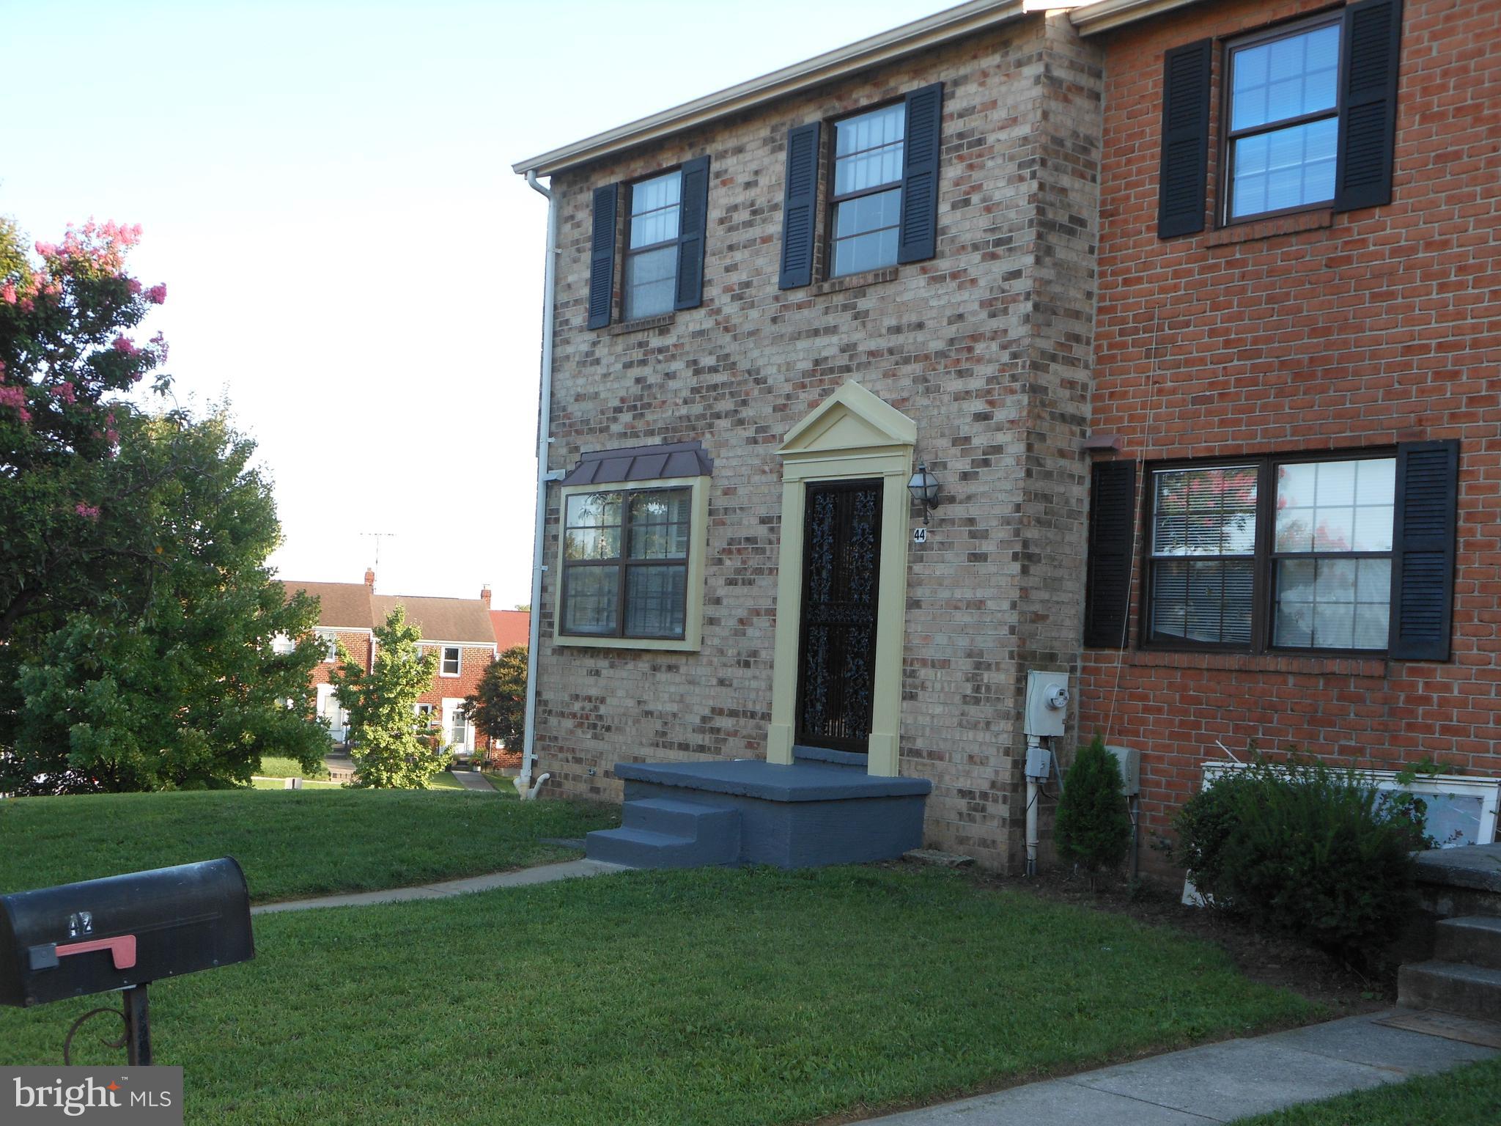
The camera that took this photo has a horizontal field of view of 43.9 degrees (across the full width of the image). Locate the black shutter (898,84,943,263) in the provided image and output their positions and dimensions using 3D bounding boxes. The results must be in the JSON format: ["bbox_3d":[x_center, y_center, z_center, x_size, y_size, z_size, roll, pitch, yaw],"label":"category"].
[{"bbox_3d":[1.232,-2.817,13.524,0.035,1.277,0.357,4,-3,-36],"label":"black shutter"}]

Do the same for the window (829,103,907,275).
[{"bbox_3d":[0.916,-2.836,14.255,0.100,1.290,1.020,5,-4,-37],"label":"window"}]

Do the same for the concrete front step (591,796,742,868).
[{"bbox_3d":[-0.601,1.886,12.974,0.685,0.390,0.890,4,-3,-36],"label":"concrete front step"}]

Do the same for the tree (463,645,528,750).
[{"bbox_3d":[-9.631,5.831,76.000,4.500,5.100,4.500,3,-3,0],"label":"tree"}]

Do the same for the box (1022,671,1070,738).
[{"bbox_3d":[2.036,0.957,12.600,0.320,0.440,0.180,5,-4,-37],"label":"box"}]

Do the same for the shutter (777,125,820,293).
[{"bbox_3d":[0.388,-2.802,14.668,0.035,1.281,0.350,4,-3,-36],"label":"shutter"}]

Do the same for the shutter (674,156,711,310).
[{"bbox_3d":[-0.501,-2.797,15.873,0.035,1.270,0.358,4,-3,-36],"label":"shutter"}]

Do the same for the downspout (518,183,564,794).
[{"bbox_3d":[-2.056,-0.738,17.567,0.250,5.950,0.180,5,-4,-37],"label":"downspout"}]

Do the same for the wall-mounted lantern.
[{"bbox_3d":[1.230,-0.510,13.217,0.250,0.480,0.230,5,-4,-37],"label":"wall-mounted lantern"}]

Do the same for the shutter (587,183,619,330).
[{"bbox_3d":[-1.352,-2.805,17.091,0.035,1.310,0.365,5,-4,-37],"label":"shutter"}]

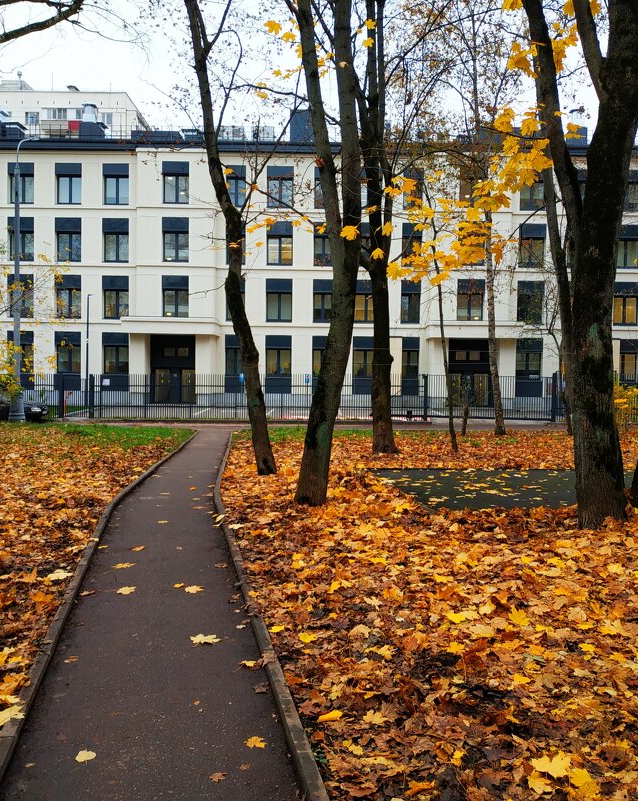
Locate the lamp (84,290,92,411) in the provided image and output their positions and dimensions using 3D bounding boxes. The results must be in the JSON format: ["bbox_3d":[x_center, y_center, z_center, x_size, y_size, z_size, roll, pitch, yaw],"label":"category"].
[{"bbox_3d":[-13.229,-2.841,42.500,0.500,6.600,0.200,0,1,0],"label":"lamp"}]

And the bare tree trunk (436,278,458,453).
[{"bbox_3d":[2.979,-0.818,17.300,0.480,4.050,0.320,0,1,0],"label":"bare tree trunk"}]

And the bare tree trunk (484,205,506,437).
[{"bbox_3d":[5.585,-2.444,23.500,0.620,7.100,0.420,0,1,0],"label":"bare tree trunk"}]

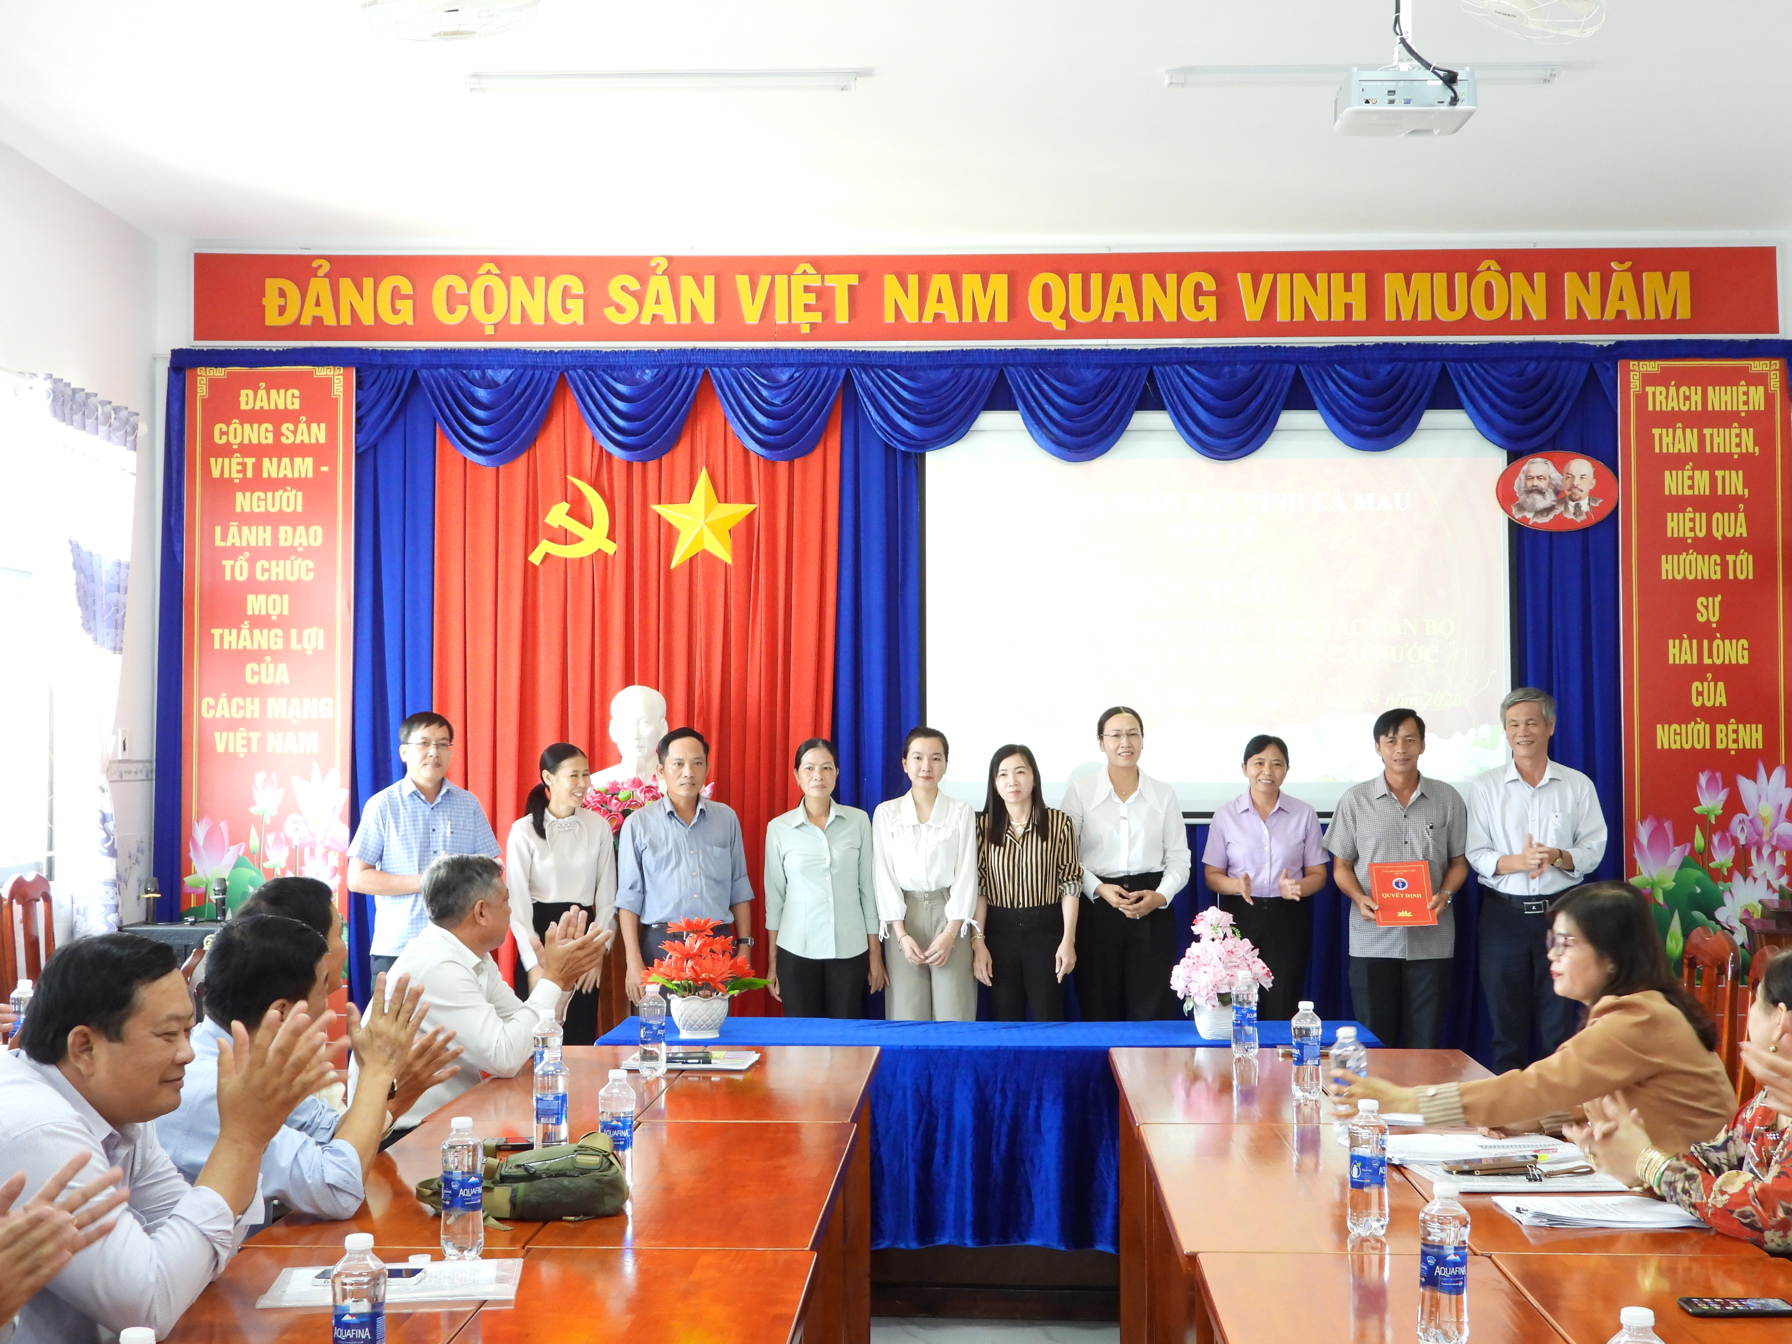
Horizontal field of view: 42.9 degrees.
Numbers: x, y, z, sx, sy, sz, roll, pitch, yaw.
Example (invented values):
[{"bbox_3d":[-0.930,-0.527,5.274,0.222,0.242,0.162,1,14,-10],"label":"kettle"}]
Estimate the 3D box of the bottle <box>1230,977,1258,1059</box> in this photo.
[{"bbox_3d":[0.889,0.871,5.810,0.065,0.217,0.065,0,-2,3],"label":"bottle"}]

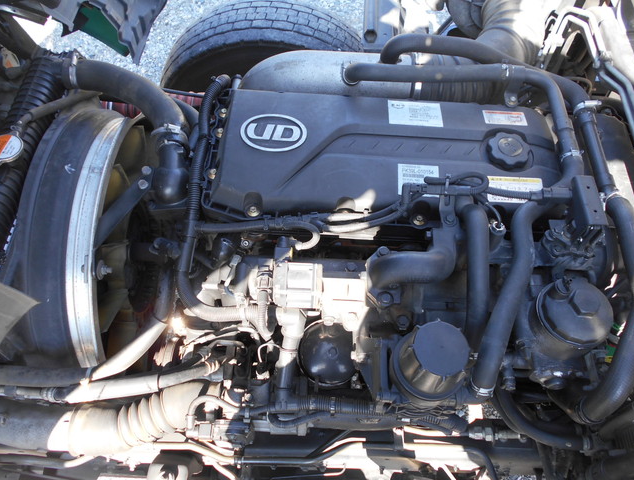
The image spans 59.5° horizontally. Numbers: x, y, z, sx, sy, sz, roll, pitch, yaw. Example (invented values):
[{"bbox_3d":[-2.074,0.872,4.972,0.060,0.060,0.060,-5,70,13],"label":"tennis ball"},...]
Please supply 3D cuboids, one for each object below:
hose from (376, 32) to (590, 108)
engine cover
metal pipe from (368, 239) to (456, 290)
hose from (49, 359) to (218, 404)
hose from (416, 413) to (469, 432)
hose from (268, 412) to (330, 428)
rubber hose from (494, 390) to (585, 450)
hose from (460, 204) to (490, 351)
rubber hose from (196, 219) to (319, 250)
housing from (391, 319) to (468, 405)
[{"bbox_3d":[0.350,-0.356,1.166,0.424,0.074,0.143,3,59,2],"label":"hose"},{"bbox_3d":[0.119,-0.159,1.049,0.636,0.090,0.228,3,59,2],"label":"engine cover"},{"bbox_3d":[0.174,0.045,1.023,0.159,0.064,0.069,3,59,2],"label":"metal pipe"},{"bbox_3d":[-0.381,0.298,1.164,0.341,0.047,0.053,-12,45,1],"label":"hose"},{"bbox_3d":[0.249,0.363,1.102,0.101,0.030,0.034,3,59,2],"label":"hose"},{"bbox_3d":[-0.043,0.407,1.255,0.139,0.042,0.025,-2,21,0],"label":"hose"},{"bbox_3d":[0.520,0.434,1.313,0.271,0.073,0.052,31,30,-11],"label":"rubber hose"},{"bbox_3d":[0.277,0.066,0.981,0.049,0.058,0.254,0,90,0],"label":"hose"},{"bbox_3d":[-0.109,-0.008,0.986,0.221,0.037,0.048,3,59,2],"label":"rubber hose"},{"bbox_3d":[0.213,0.216,1.012,0.146,0.106,0.146,3,59,2],"label":"housing"}]

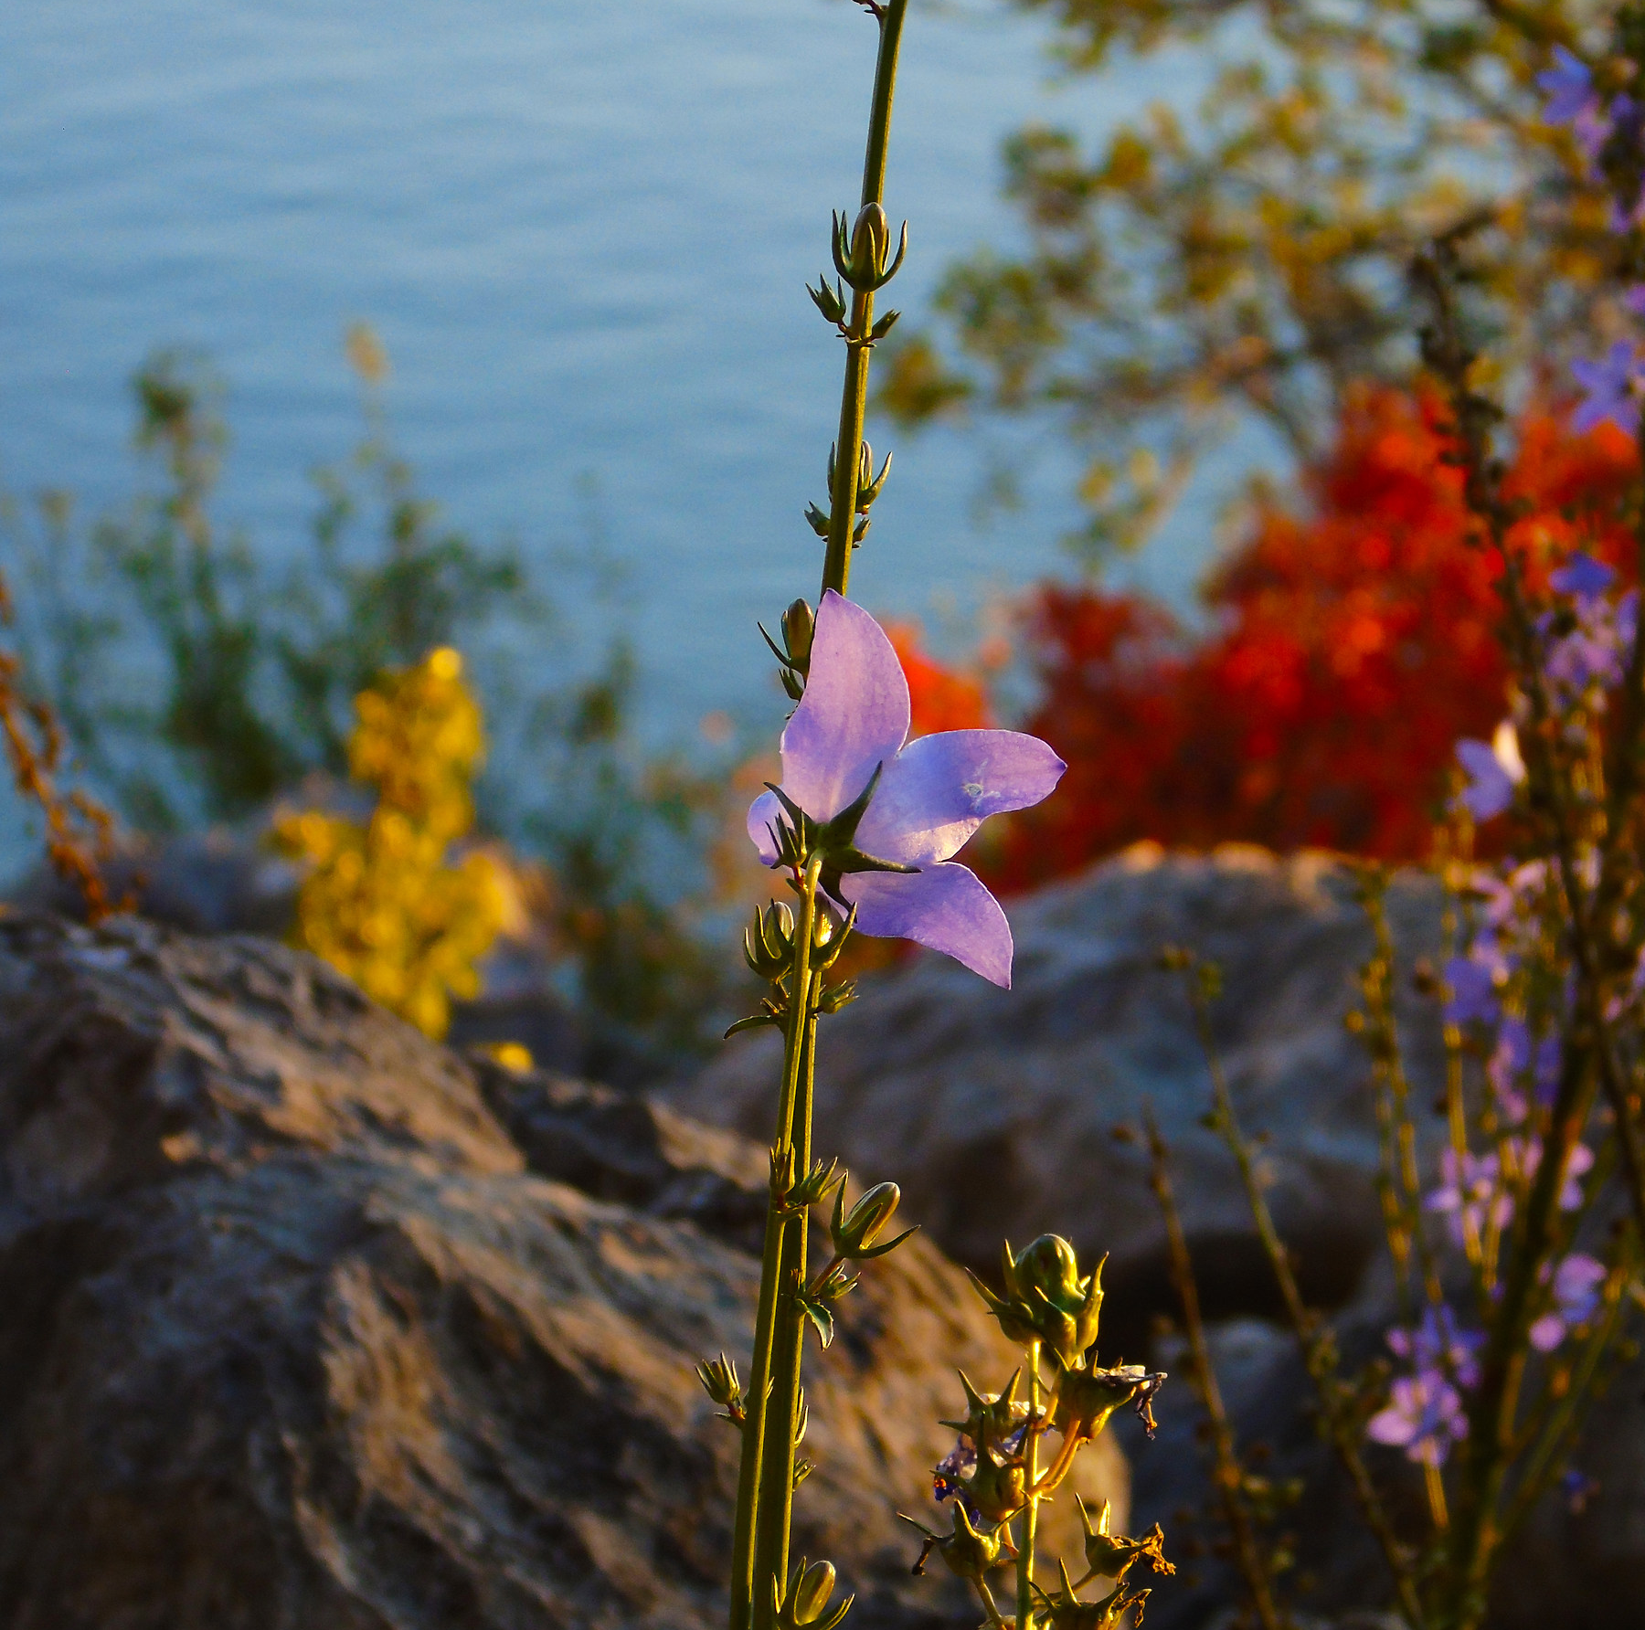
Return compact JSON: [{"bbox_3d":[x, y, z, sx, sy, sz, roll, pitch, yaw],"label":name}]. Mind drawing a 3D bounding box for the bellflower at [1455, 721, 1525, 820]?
[{"bbox_3d":[0.171,-0.011,2.300,0.019,0.025,0.018,-11,15,-43],"label":"bellflower"}]

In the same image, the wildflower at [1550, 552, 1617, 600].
[{"bbox_3d":[0.194,-0.061,2.300,0.016,0.013,0.017,7,13,30],"label":"wildflower"}]

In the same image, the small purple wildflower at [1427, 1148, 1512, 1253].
[{"bbox_3d":[0.166,0.099,2.300,0.021,0.027,0.019,2,11,11],"label":"small purple wildflower"}]

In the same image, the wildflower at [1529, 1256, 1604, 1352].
[{"bbox_3d":[0.191,0.125,2.300,0.020,0.025,0.020,3,11,17],"label":"wildflower"}]

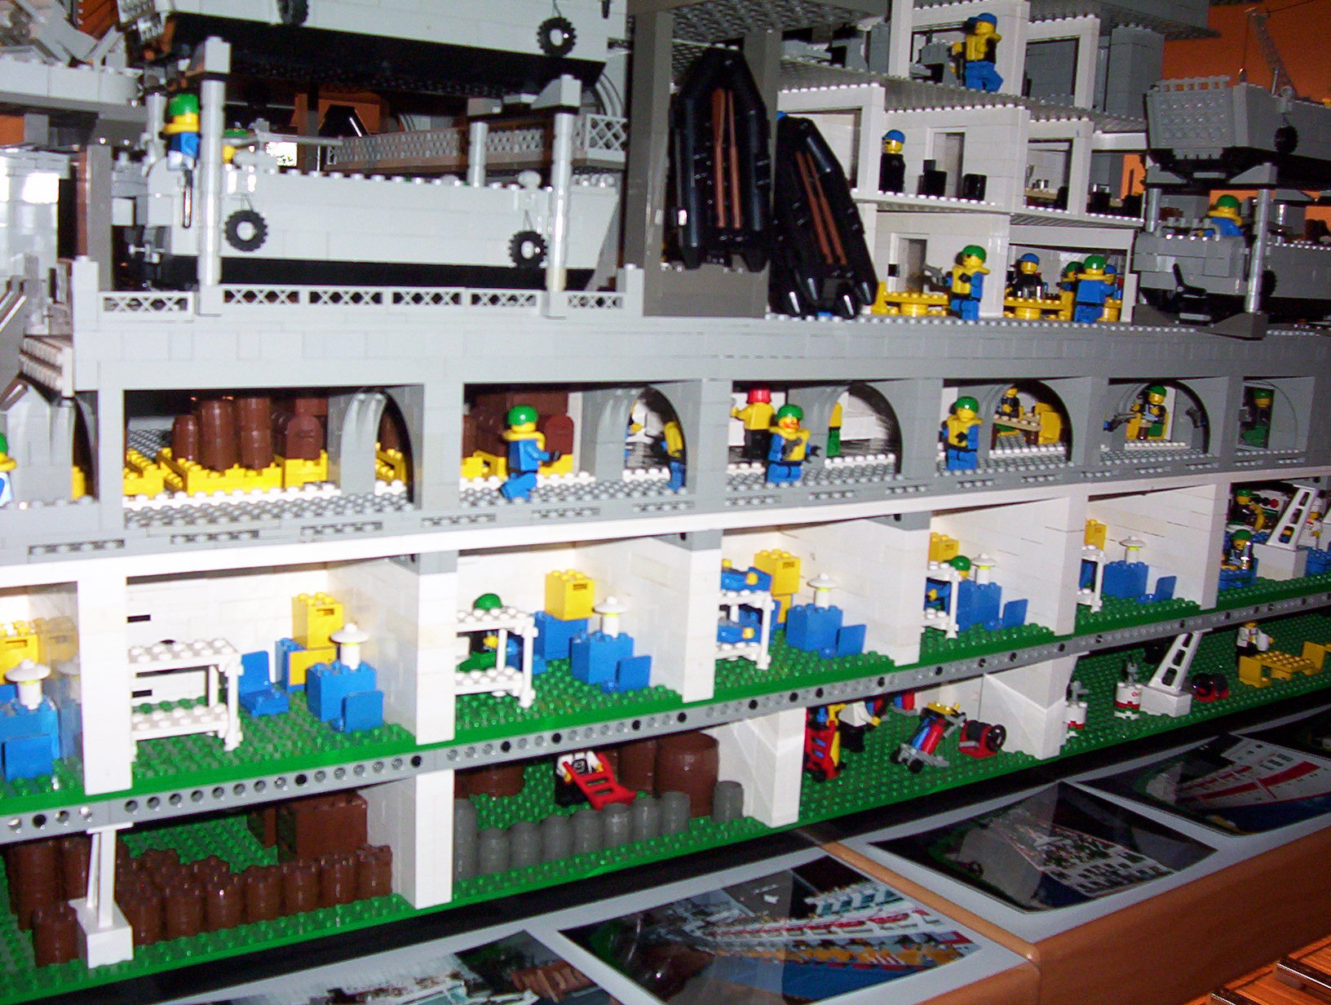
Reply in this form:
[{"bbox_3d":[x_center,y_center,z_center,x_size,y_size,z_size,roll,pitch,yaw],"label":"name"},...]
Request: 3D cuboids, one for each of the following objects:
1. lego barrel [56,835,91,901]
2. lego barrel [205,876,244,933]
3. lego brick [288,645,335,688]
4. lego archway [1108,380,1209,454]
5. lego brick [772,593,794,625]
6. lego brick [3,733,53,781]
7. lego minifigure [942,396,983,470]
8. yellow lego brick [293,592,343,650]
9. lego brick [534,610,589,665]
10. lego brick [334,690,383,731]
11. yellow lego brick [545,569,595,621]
[{"bbox_3d":[-0.214,0.132,0.608,0.015,0.018,0.015,-4,11,-37],"label":"lego barrel"},{"bbox_3d":[-0.163,0.148,0.612,0.016,0.018,0.016,-4,12,-38],"label":"lego barrel"},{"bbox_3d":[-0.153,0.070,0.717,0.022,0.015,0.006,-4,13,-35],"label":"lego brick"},{"bbox_3d":[0.287,-0.050,0.955,0.016,0.039,0.075,-4,12,-38],"label":"lego archway"},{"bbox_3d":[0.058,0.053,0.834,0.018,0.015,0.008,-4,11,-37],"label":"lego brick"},{"bbox_3d":[-0.232,0.091,0.602,0.016,0.018,0.016,-4,13,-35],"label":"lego brick"},{"bbox_3d":[0.151,-0.036,0.842,0.016,0.041,0.022,-4,11,-36],"label":"lego minifigure"},{"bbox_3d":[-0.145,0.049,0.691,0.016,0.021,0.016,-4,11,-39],"label":"yellow lego brick"},{"bbox_3d":[-0.050,0.061,0.766,0.024,0.020,0.016,-4,11,-37],"label":"lego brick"},{"bbox_3d":[-0.124,0.083,0.663,0.016,0.018,0.016,-4,13,-35],"label":"lego brick"},{"bbox_3d":[-0.045,0.044,0.785,0.016,0.021,0.016,-4,11,-36],"label":"yellow lego brick"}]

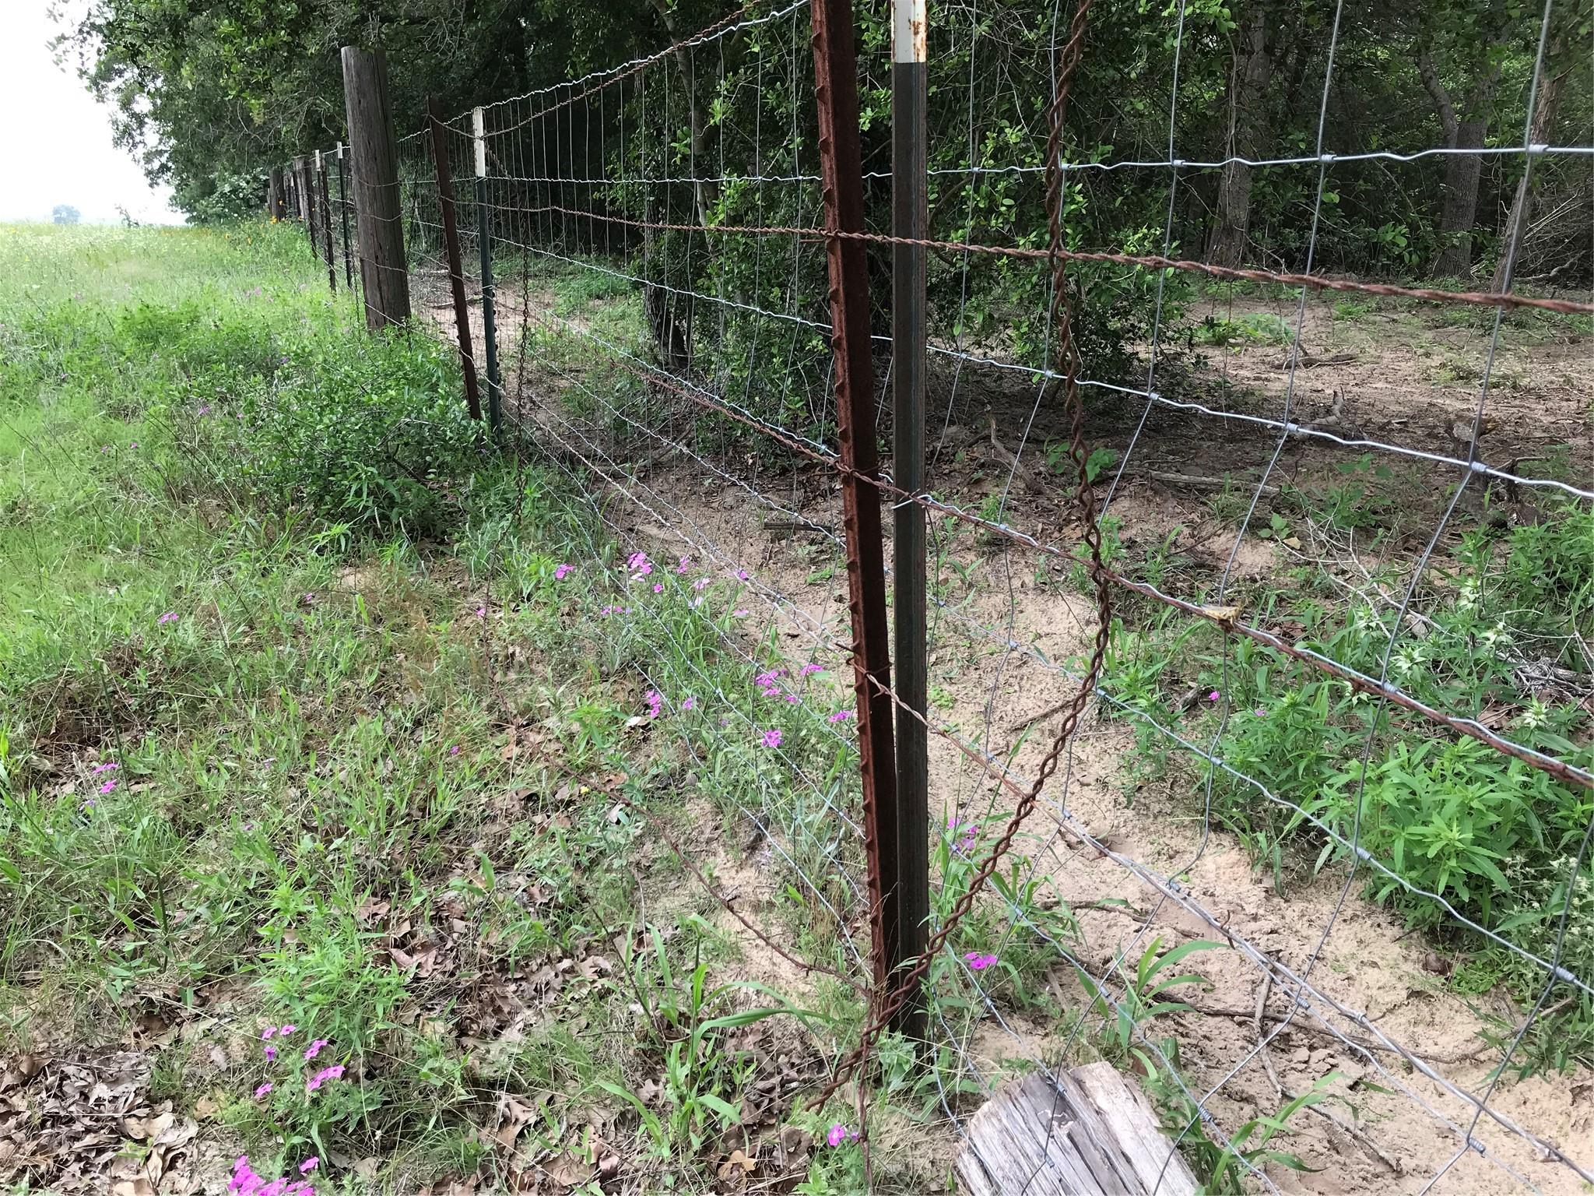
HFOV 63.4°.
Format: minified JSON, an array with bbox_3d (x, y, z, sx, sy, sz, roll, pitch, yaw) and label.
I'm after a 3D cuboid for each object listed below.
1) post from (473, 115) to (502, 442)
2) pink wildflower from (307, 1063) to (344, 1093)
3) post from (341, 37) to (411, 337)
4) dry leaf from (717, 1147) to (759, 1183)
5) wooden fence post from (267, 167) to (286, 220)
[{"bbox_3d":[-1.001,-0.969,4.186,0.040,1.170,0.040,-6,17,-22],"label":"post"},{"bbox_3d":[-0.526,0.535,1.436,0.042,0.028,0.040,0,16,0],"label":"pink wildflower"},{"bbox_3d":[-2.206,-2.070,6.813,0.250,1.560,0.250,-7,17,-21],"label":"post"},{"bbox_3d":[-0.066,0.627,1.426,0.047,0.020,0.048,0,16,0],"label":"dry leaf"},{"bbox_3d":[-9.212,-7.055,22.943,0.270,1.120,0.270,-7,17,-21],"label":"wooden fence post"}]

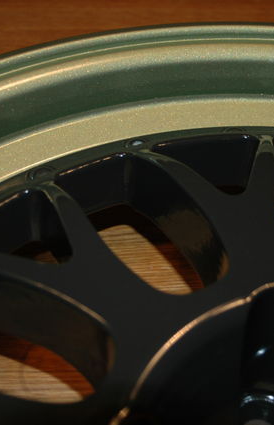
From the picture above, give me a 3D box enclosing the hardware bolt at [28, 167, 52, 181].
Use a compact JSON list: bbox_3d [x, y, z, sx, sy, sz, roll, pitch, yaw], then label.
[{"bbox_3d":[-0.047,-0.018,0.366,0.011,0.005,0.011,2,43,-2],"label":"hardware bolt"}]

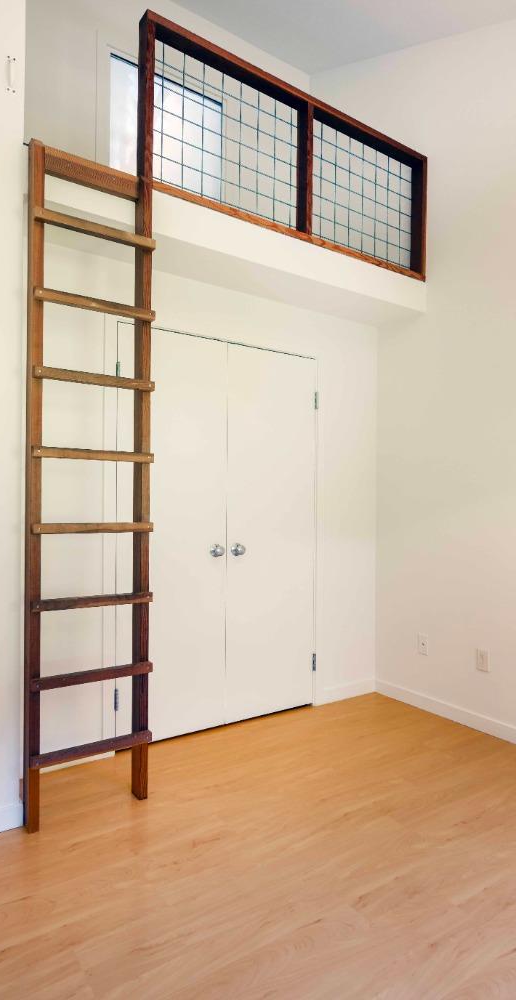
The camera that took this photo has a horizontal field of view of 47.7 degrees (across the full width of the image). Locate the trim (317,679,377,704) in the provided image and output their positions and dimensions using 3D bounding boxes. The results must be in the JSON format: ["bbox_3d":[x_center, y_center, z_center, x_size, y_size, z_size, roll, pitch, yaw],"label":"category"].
[{"bbox_3d":[0.561,1.189,3.596,0.494,0.084,0.016,0,0,-35],"label":"trim"}]

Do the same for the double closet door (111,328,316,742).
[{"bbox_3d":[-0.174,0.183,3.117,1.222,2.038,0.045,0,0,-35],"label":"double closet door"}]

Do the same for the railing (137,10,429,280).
[{"bbox_3d":[0.248,-1.649,2.950,1.772,0.733,0.090,0,0,-35],"label":"railing"}]

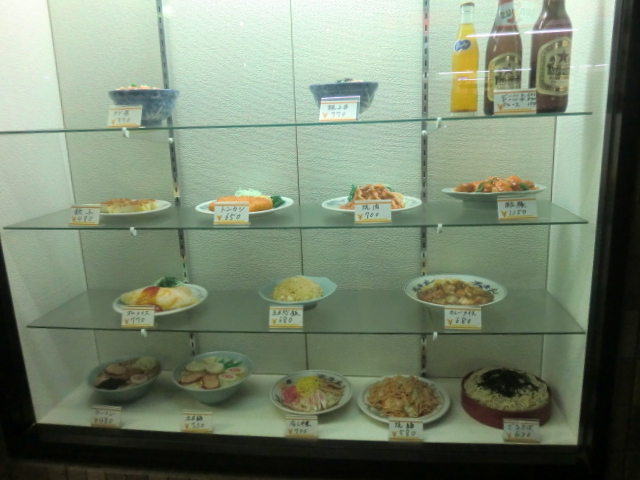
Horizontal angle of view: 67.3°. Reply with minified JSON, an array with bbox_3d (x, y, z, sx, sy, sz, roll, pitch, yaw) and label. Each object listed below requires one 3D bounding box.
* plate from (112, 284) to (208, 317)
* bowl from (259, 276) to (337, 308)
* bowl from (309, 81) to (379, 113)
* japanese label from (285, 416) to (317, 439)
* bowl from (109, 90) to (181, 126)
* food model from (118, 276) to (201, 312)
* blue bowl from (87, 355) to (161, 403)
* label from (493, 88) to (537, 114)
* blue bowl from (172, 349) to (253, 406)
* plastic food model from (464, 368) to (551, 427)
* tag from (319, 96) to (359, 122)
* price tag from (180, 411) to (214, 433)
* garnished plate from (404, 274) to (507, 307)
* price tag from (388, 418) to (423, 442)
[{"bbox_3d":[-0.370,0.139,1.138,0.222,0.062,0.215,-2,13,0],"label":"plate"},{"bbox_3d":[-0.049,0.136,1.128,0.184,0.053,0.180,-2,12,0],"label":"bowl"},{"bbox_3d":[0.050,-0.290,1.001,0.143,0.078,0.143,-2,13,0],"label":"bowl"},{"bbox_3d":[-0.039,0.407,1.044,0.071,0.045,0.010,-1,-13,5],"label":"japanese label"},{"bbox_3d":[-0.388,-0.293,1.066,0.150,0.078,0.150,-2,13,0],"label":"bowl"},{"bbox_3d":[-0.384,0.129,1.153,0.183,0.062,0.144,0,13,7],"label":"food model"},{"bbox_3d":[-0.499,0.374,1.244,0.178,0.066,0.178,-2,13,0],"label":"blue bowl"},{"bbox_3d":[0.353,-0.248,0.871,0.072,0.045,0.010,0,-5,11],"label":"label"},{"bbox_3d":[-0.263,0.361,1.208,0.196,0.073,0.196,-2,12,0],"label":"blue bowl"},{"bbox_3d":[0.439,0.372,1.142,0.196,0.051,0.196,0,13,7],"label":"plastic food model"},{"bbox_3d":[0.037,-0.242,0.902,0.073,0.045,0.010,2,-9,16],"label":"tag"},{"bbox_3d":[-0.273,0.409,1.079,0.071,0.045,0.010,-1,-8,6],"label":"price tag"},{"bbox_3d":[0.311,0.128,1.104,0.235,0.053,0.232,-1,13,7],"label":"garnished plate"},{"bbox_3d":[0.187,0.412,1.043,0.072,0.046,0.006,-1,-8,7],"label":"price tag"}]

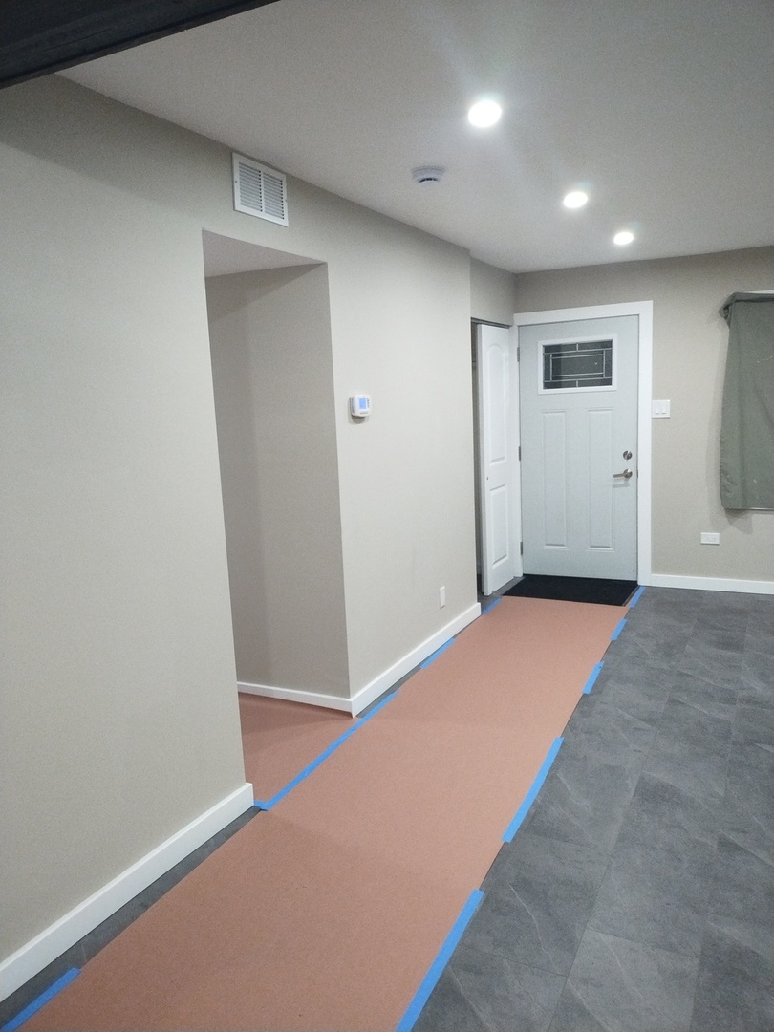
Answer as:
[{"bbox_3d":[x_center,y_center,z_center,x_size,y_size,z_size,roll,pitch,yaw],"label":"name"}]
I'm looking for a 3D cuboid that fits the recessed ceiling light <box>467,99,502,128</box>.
[{"bbox_3d":[0.317,-1.302,2.409,0.130,0.030,0.130,-2,9,0],"label":"recessed ceiling light"}]

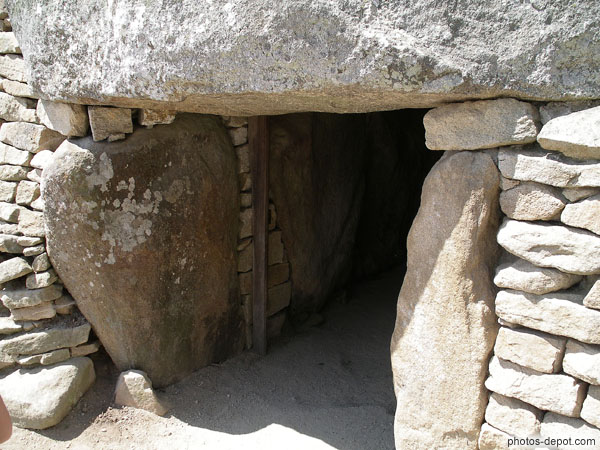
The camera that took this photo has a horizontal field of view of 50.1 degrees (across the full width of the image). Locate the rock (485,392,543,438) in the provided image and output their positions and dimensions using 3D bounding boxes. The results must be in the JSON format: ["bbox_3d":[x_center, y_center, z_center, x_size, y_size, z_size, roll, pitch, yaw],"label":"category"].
[{"bbox_3d":[0.906,0.762,2.666,0.234,0.161,0.230,7,12,34],"label":"rock"}]

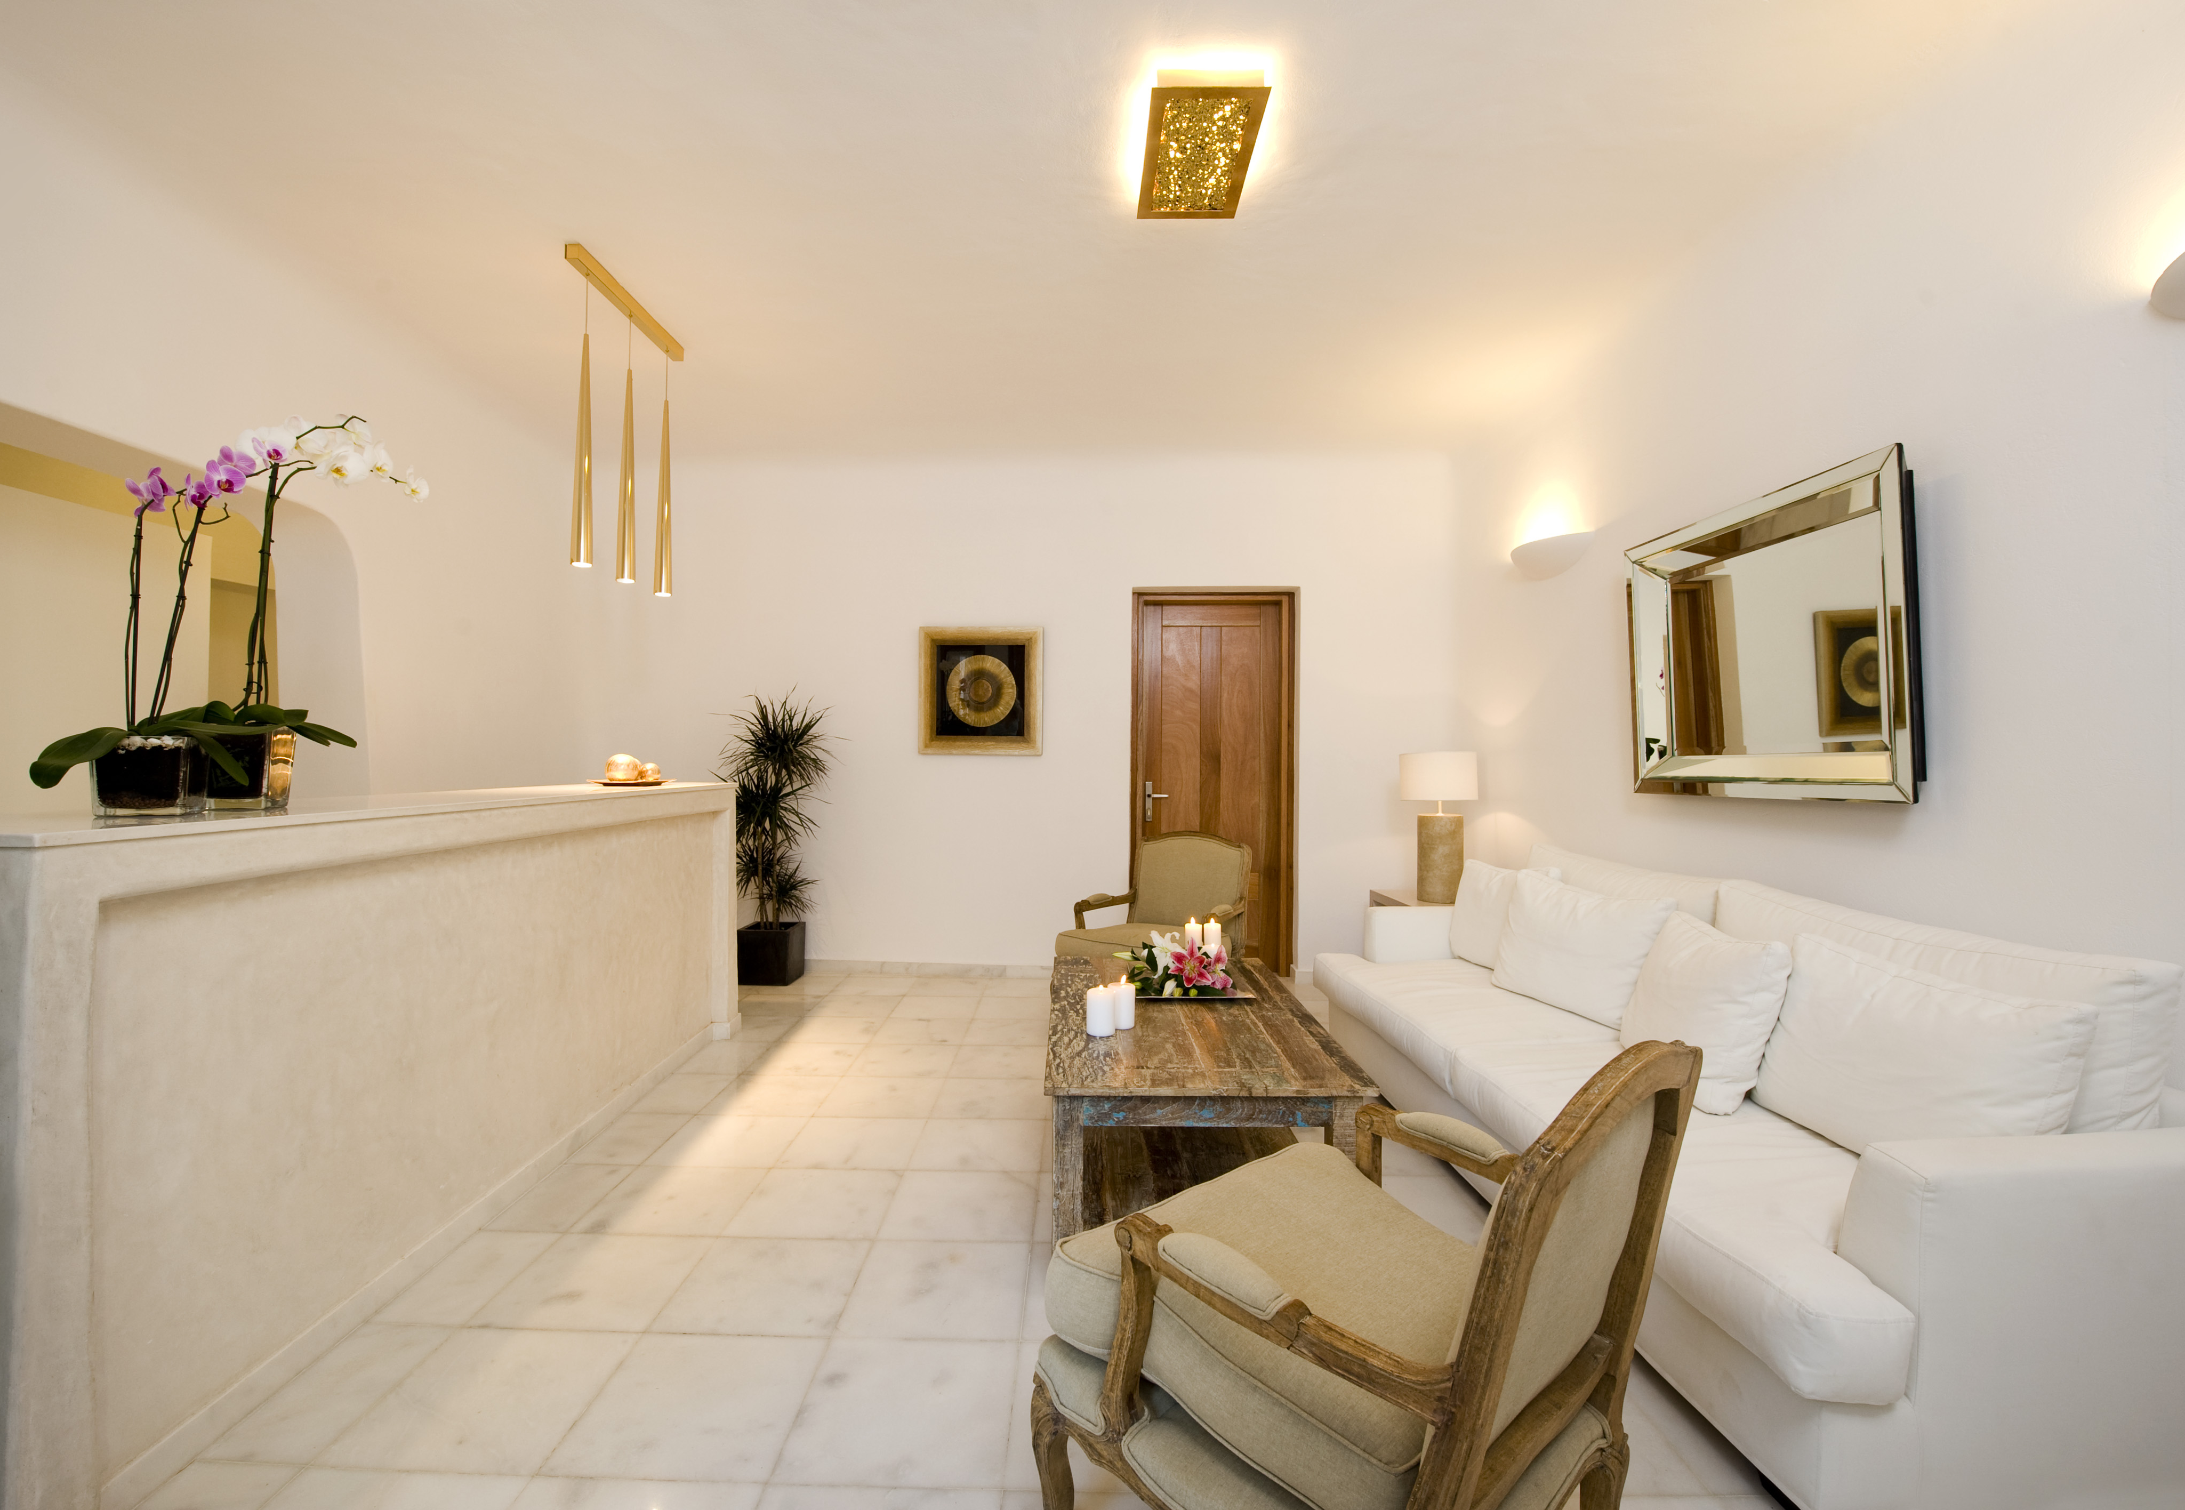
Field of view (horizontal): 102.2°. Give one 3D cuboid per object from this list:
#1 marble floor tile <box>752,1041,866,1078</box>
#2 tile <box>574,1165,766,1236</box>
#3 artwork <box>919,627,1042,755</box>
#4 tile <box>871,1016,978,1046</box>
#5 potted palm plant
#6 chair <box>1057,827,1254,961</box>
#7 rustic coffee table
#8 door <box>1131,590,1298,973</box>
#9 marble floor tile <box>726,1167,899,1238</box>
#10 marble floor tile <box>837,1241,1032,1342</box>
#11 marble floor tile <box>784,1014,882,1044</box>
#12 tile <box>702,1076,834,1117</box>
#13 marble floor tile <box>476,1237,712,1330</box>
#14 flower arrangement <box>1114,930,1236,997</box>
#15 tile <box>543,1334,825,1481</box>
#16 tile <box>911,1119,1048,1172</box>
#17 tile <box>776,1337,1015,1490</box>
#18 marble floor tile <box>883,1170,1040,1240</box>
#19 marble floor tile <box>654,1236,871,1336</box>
[{"bbox_3d":[-1.167,1.260,3.631,0.400,0.020,0.390,1,0,0],"label":"marble floor tile"},{"bbox_3d":[-1.171,1.253,2.471,0.400,0.020,0.390,1,0,0],"label":"tile"},{"bbox_3d":[-0.620,-0.358,4.910,0.680,0.705,0.060,1,0,0],"label":"artwork"},{"bbox_3d":[-0.745,1.224,3.877,0.393,0.015,0.369,1,0,0],"label":"tile"},{"bbox_3d":[-1.690,0.420,4.636,0.620,1.550,0.560,1,0,0],"label":"potted palm plant"},{"bbox_3d":[0.289,0.784,3.741,0.640,0.910,0.730,1,0,30],"label":"chair"},{"bbox_3d":[0.272,1.030,2.790,0.810,0.460,1.360,1,0,-2],"label":"rustic coffee table"},{"bbox_3d":[0.672,0.162,5.022,0.920,2.170,0.090,1,0,0],"label":"door"},{"bbox_3d":[-0.759,1.250,2.452,0.400,0.015,0.385,1,0,0],"label":"marble floor tile"},{"bbox_3d":[-0.348,1.234,2.035,0.393,0.015,0.369,1,0,0],"label":"marble floor tile"},{"bbox_3d":[-1.137,1.216,3.876,0.393,0.015,0.369,1,0,0],"label":"marble floor tile"},{"bbox_3d":[-1.136,1.216,3.139,0.393,0.015,0.369,1,0,0],"label":"tile"},{"bbox_3d":[-1.157,1.242,2.078,0.400,0.015,0.385,1,0,0],"label":"marble floor tile"},{"bbox_3d":[0.283,0.698,3.001,0.416,0.205,0.280,1,0,0],"label":"flower arrangement"},{"bbox_3d":[-0.757,1.249,1.697,0.400,0.015,0.385,1,0,0],"label":"tile"},{"bbox_3d":[-0.350,1.234,2.772,0.393,0.015,0.369,1,0,0],"label":"tile"},{"bbox_3d":[-0.354,1.261,1.698,0.400,0.020,0.390,1,0,0],"label":"tile"},{"bbox_3d":[-0.358,1.256,2.452,0.400,0.015,0.385,1,0,0],"label":"marble floor tile"},{"bbox_3d":[-0.763,1.257,2.086,0.400,0.020,0.390,1,0,0],"label":"marble floor tile"}]

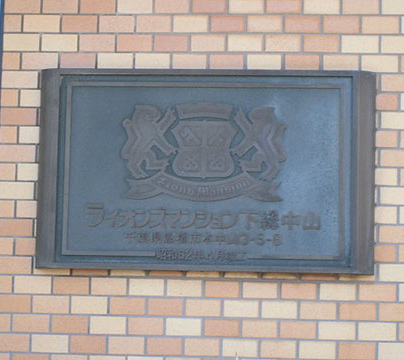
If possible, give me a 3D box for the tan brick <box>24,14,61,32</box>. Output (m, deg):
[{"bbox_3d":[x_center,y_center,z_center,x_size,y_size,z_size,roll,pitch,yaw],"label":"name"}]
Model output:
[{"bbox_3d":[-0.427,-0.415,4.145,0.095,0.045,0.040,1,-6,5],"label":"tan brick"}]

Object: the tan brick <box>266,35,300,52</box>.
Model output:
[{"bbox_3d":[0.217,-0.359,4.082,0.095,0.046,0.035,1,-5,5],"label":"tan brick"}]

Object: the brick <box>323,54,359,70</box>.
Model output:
[{"bbox_3d":[0.365,-0.307,4.054,0.095,0.046,0.030,1,-6,5],"label":"brick"}]

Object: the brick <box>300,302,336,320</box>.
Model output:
[{"bbox_3d":[0.304,0.343,4.009,0.095,0.046,0.035,1,-5,5],"label":"brick"}]

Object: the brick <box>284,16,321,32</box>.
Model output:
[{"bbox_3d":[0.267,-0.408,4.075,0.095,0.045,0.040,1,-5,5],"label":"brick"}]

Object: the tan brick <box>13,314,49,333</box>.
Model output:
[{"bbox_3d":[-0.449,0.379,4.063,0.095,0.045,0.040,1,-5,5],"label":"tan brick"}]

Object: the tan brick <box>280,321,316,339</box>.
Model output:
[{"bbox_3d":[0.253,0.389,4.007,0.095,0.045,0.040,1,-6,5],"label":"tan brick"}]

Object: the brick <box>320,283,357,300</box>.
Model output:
[{"bbox_3d":[0.355,0.291,4.009,0.095,0.045,0.040,1,-6,5],"label":"brick"}]

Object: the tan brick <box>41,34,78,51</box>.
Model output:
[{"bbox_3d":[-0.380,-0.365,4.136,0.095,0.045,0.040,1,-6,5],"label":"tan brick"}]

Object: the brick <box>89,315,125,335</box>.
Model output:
[{"bbox_3d":[-0.244,0.382,4.043,0.094,0.046,0.040,1,-6,5],"label":"brick"}]

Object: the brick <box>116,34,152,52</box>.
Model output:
[{"bbox_3d":[-0.179,-0.361,4.114,0.094,0.046,0.040,1,-6,5],"label":"brick"}]

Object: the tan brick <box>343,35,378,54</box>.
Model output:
[{"bbox_3d":[0.417,-0.357,4.067,0.094,0.046,0.040,1,-6,5],"label":"tan brick"}]

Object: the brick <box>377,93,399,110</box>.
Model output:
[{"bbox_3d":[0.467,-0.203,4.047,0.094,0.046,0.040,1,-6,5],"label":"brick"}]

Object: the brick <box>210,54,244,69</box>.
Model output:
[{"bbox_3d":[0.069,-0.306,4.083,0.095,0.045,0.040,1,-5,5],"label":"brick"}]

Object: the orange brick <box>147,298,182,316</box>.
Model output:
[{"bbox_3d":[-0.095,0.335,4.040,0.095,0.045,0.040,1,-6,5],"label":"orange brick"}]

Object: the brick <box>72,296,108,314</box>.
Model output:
[{"bbox_3d":[-0.293,0.330,4.039,0.095,0.046,0.030,1,-6,5],"label":"brick"}]

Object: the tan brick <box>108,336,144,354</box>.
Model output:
[{"bbox_3d":[-0.200,0.435,4.077,0.096,0.046,0.030,1,-6,5],"label":"tan brick"}]

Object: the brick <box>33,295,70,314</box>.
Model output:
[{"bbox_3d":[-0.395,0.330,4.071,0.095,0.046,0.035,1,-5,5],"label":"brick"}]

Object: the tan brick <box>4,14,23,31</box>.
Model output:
[{"bbox_3d":[-0.505,-0.417,4.145,0.047,0.045,0.040,1,-5,5],"label":"tan brick"}]

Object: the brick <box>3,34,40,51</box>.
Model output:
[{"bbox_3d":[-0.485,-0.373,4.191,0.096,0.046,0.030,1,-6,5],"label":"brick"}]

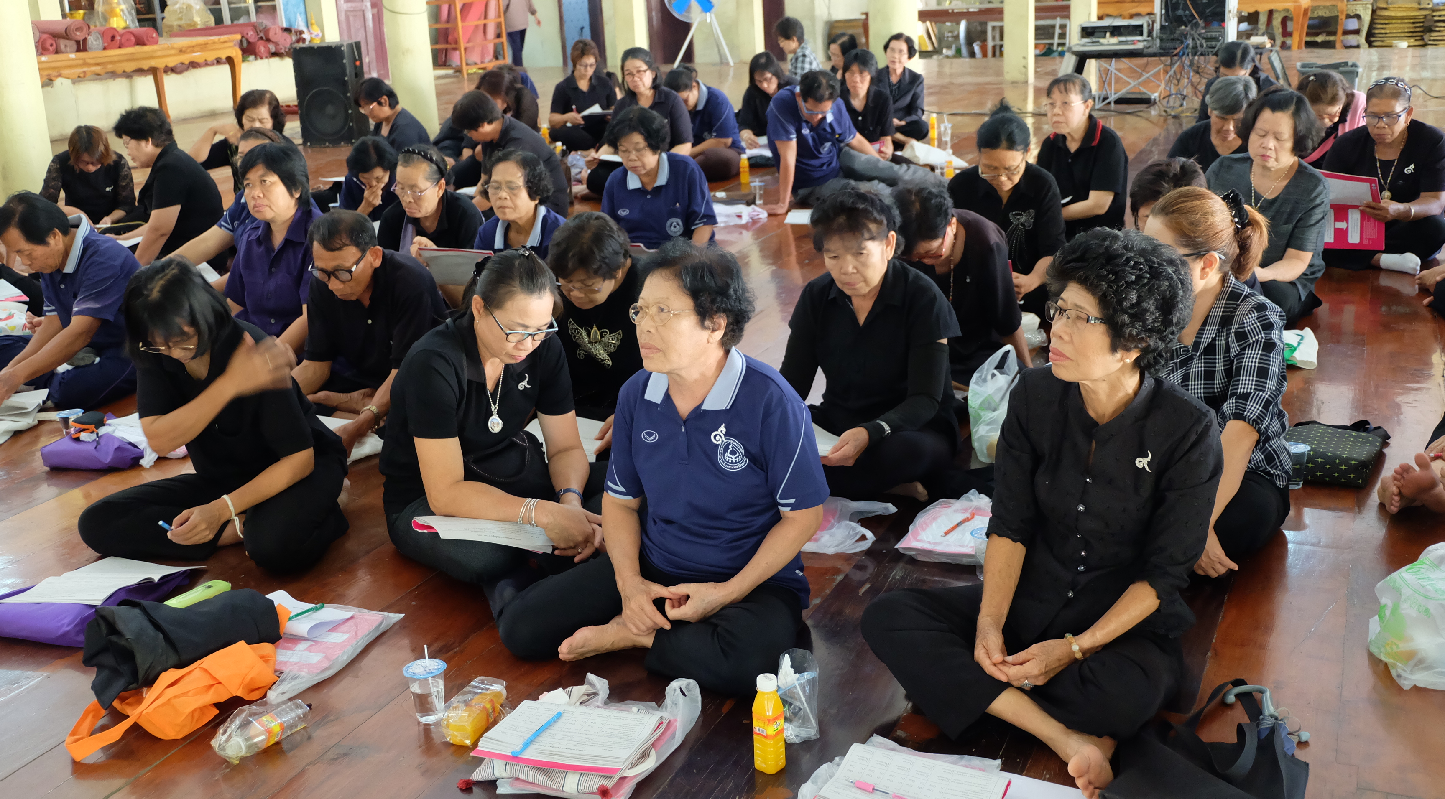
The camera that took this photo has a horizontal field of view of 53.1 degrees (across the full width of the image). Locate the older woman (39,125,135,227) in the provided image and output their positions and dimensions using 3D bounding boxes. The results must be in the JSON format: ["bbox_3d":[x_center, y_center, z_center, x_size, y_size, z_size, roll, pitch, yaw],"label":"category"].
[{"bbox_3d":[-3.091,-0.949,7.185,0.640,0.750,0.620,-6,17,-11],"label":"older woman"}]

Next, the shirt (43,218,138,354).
[{"bbox_3d":[-2.236,-0.391,5.158,0.330,0.530,0.450,-13,19,-30],"label":"shirt"}]

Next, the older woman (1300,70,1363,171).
[{"bbox_3d":[2.642,-1.039,6.199,0.560,0.700,0.600,1,17,14],"label":"older woman"}]

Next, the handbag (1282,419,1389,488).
[{"bbox_3d":[1.506,0.137,3.684,0.270,0.090,0.250,3,18,19],"label":"handbag"}]

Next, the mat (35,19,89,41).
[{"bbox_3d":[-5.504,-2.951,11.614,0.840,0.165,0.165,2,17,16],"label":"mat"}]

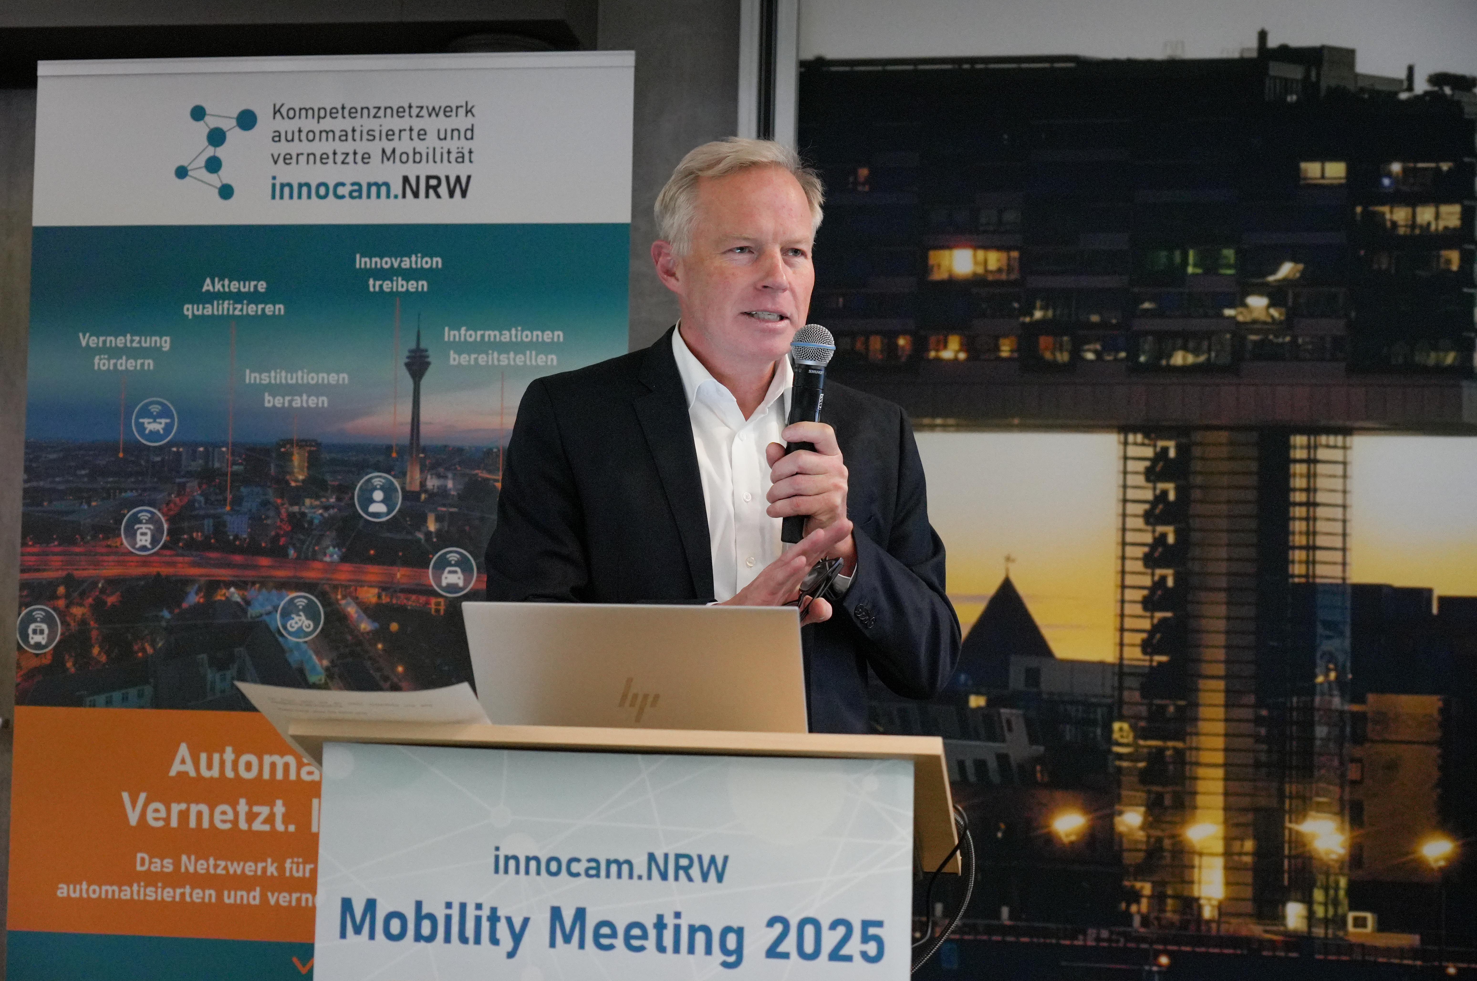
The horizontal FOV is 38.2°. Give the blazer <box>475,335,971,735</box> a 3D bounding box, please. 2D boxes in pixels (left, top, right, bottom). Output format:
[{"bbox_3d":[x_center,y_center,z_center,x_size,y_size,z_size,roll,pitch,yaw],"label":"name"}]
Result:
[{"bbox_3d":[-0.025,0.180,2.440,0.560,0.770,0.400,2,-4,-18],"label":"blazer"}]

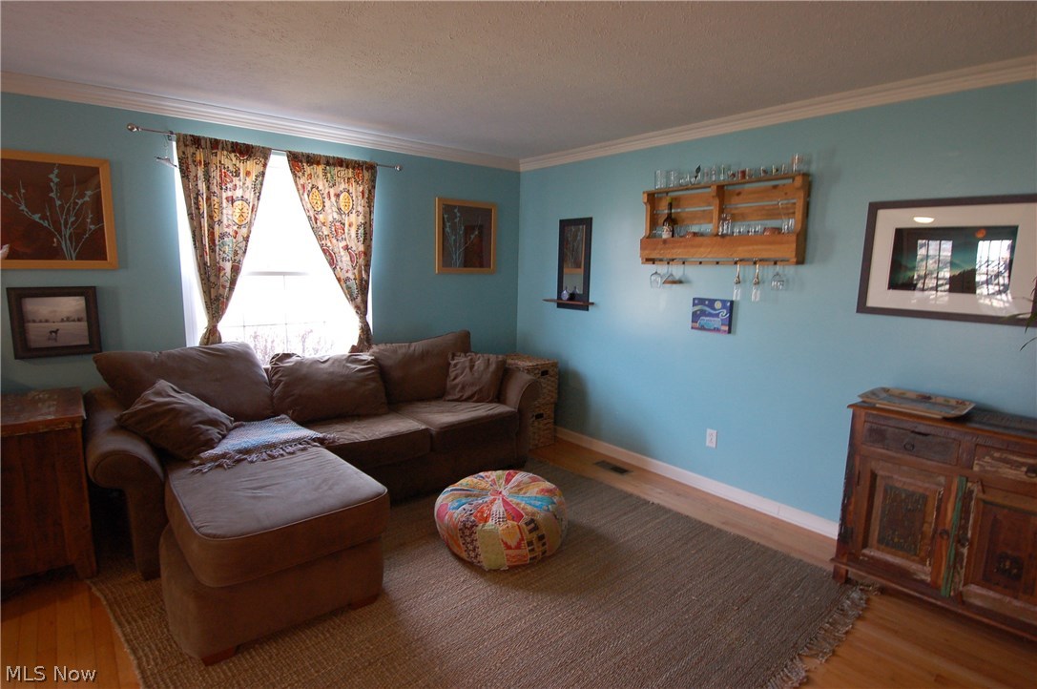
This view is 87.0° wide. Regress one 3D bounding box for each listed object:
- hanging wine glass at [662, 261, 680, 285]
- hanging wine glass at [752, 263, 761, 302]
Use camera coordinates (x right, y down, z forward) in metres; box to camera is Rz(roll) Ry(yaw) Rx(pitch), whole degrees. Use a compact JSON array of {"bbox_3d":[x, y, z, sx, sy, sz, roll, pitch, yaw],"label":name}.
[{"bbox_3d":[1.003,-0.473,3.581,0.112,0.168,0.112,-6,11,-39],"label":"hanging wine glass"},{"bbox_3d":[1.372,-0.366,3.147,0.058,0.245,0.058,-6,11,-39],"label":"hanging wine glass"}]

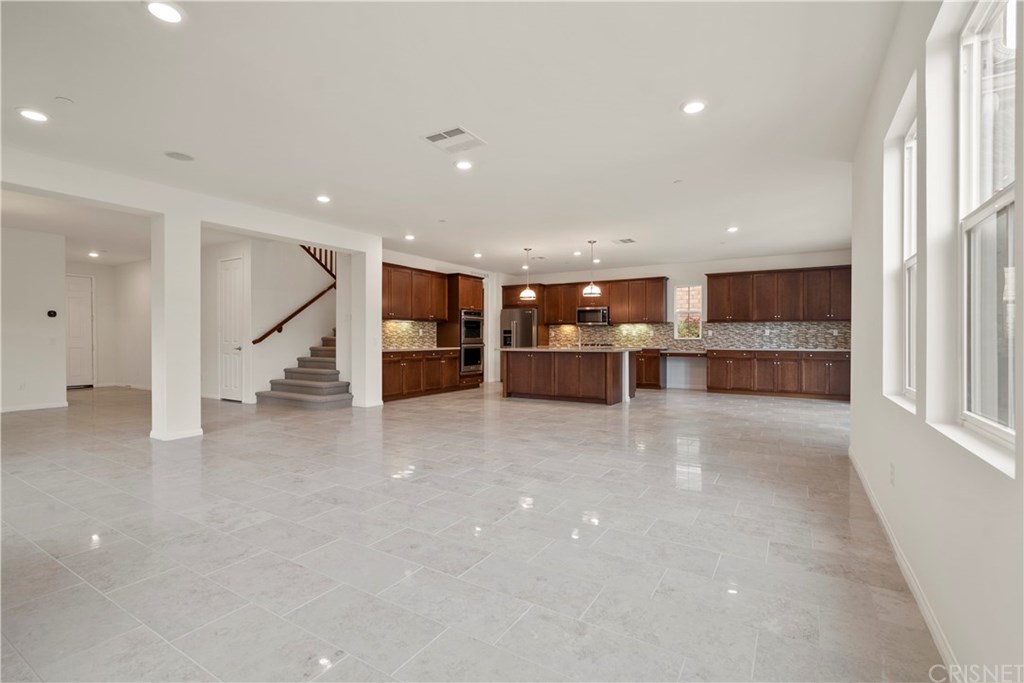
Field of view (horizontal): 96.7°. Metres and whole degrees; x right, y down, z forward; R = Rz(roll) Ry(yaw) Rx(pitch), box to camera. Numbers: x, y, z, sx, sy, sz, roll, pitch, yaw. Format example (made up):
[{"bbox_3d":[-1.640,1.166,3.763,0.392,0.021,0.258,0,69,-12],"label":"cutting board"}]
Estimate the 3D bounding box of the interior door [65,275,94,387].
[{"bbox_3d":[-9.708,-0.169,9.937,0.050,2.440,0.860,0,0,32],"label":"interior door"}]

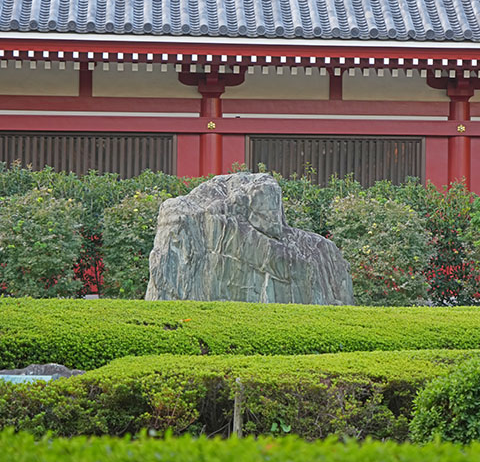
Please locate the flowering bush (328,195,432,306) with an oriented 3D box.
[{"bbox_3d":[1.814,0.302,31.500,1.343,1.520,1.250,0,-1,3],"label":"flowering bush"}]

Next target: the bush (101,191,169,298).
[{"bbox_3d":[-1.272,0.234,31.500,1.059,1.489,1.150,0,-1,3],"label":"bush"}]

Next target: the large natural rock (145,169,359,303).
[{"bbox_3d":[0.127,0.163,29.500,2.515,1.716,1.400,0,-1,3],"label":"large natural rock"}]

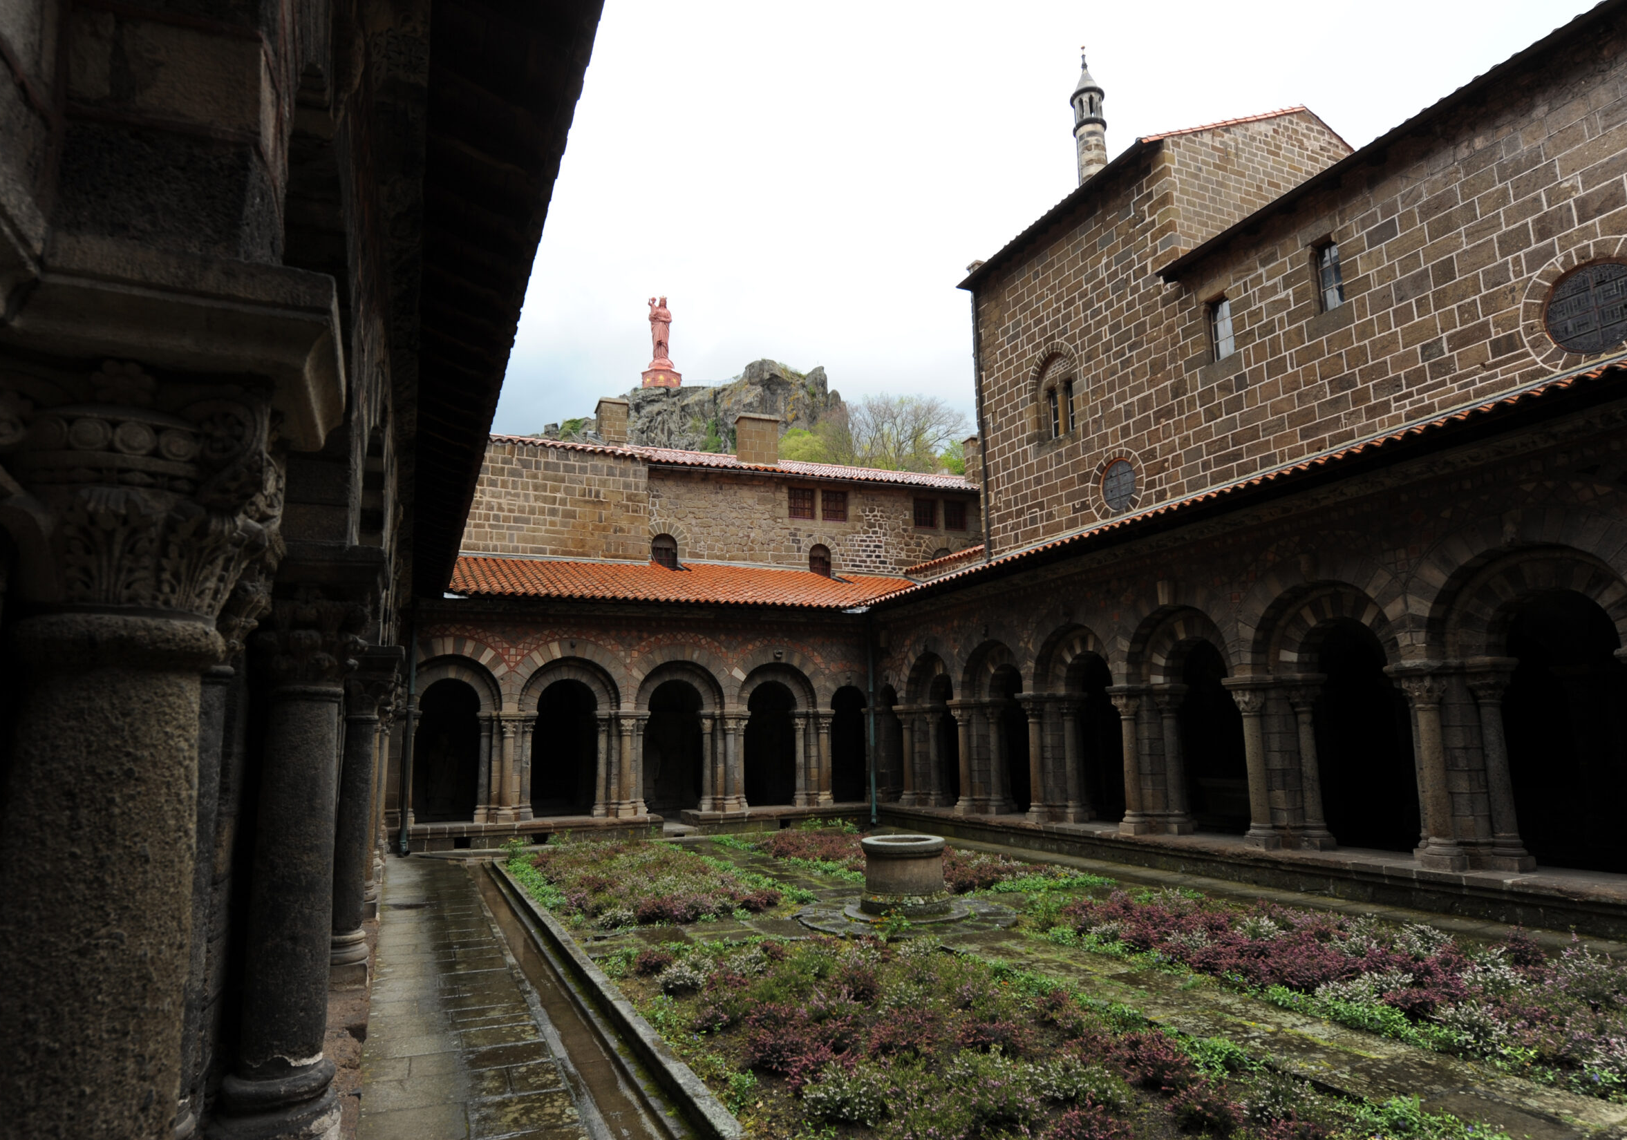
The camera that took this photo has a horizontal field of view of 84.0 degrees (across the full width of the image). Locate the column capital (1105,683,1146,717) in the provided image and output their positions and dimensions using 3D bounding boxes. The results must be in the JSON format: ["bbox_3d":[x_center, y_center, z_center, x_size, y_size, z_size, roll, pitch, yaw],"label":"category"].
[{"bbox_3d":[4.984,2.107,14.500,0.424,0.489,0.424,4,-12,-26],"label":"column capital"}]

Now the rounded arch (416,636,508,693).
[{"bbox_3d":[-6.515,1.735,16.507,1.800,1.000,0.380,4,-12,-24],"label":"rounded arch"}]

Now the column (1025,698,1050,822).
[{"bbox_3d":[3.610,3.109,14.665,0.320,1.920,0.320,4,-12,-24],"label":"column"}]

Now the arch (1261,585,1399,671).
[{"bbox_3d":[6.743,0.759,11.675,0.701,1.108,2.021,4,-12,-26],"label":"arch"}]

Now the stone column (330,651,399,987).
[{"bbox_3d":[-2.833,1.489,5.594,0.360,2.000,0.360,4,-12,-24],"label":"stone column"}]

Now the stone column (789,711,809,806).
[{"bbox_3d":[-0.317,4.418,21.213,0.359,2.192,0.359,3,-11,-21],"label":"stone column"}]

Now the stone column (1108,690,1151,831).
[{"bbox_3d":[4.845,2.918,13.902,0.386,2.200,0.386,4,-12,-24],"label":"stone column"}]

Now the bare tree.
[{"bbox_3d":[11.043,-15.002,105.000,13.500,10.000,12.000,4,-12,-24],"label":"bare tree"}]

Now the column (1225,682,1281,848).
[{"bbox_3d":[5.310,2.357,10.898,0.330,1.930,0.330,4,-12,-24],"label":"column"}]

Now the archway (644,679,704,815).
[{"bbox_3d":[-2.876,3.660,18.831,1.269,2.754,0.432,4,-12,-25],"label":"archway"}]

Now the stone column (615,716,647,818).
[{"bbox_3d":[-3.654,3.924,18.182,0.608,2.025,0.567,4,-12,-25],"label":"stone column"}]

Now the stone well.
[{"bbox_3d":[0.993,3.288,9.800,0.975,0.701,0.975,-1,-11,0],"label":"stone well"}]

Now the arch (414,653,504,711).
[{"bbox_3d":[-6.588,2.094,16.571,1.650,1.030,0.450,4,-12,-24],"label":"arch"}]

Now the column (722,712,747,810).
[{"bbox_3d":[-1.732,4.134,19.663,0.405,2.152,0.405,3,-11,-22],"label":"column"}]

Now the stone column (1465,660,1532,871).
[{"bbox_3d":[7.418,2.088,9.815,0.386,2.239,0.386,4,-12,-24],"label":"stone column"}]

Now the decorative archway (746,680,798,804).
[{"bbox_3d":[-0.918,3.784,19.768,1.269,2.740,0.432,4,-12,-25],"label":"decorative archway"}]

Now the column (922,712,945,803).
[{"bbox_3d":[2.628,4.074,19.866,0.386,2.200,0.386,-1,-11,0],"label":"column"}]

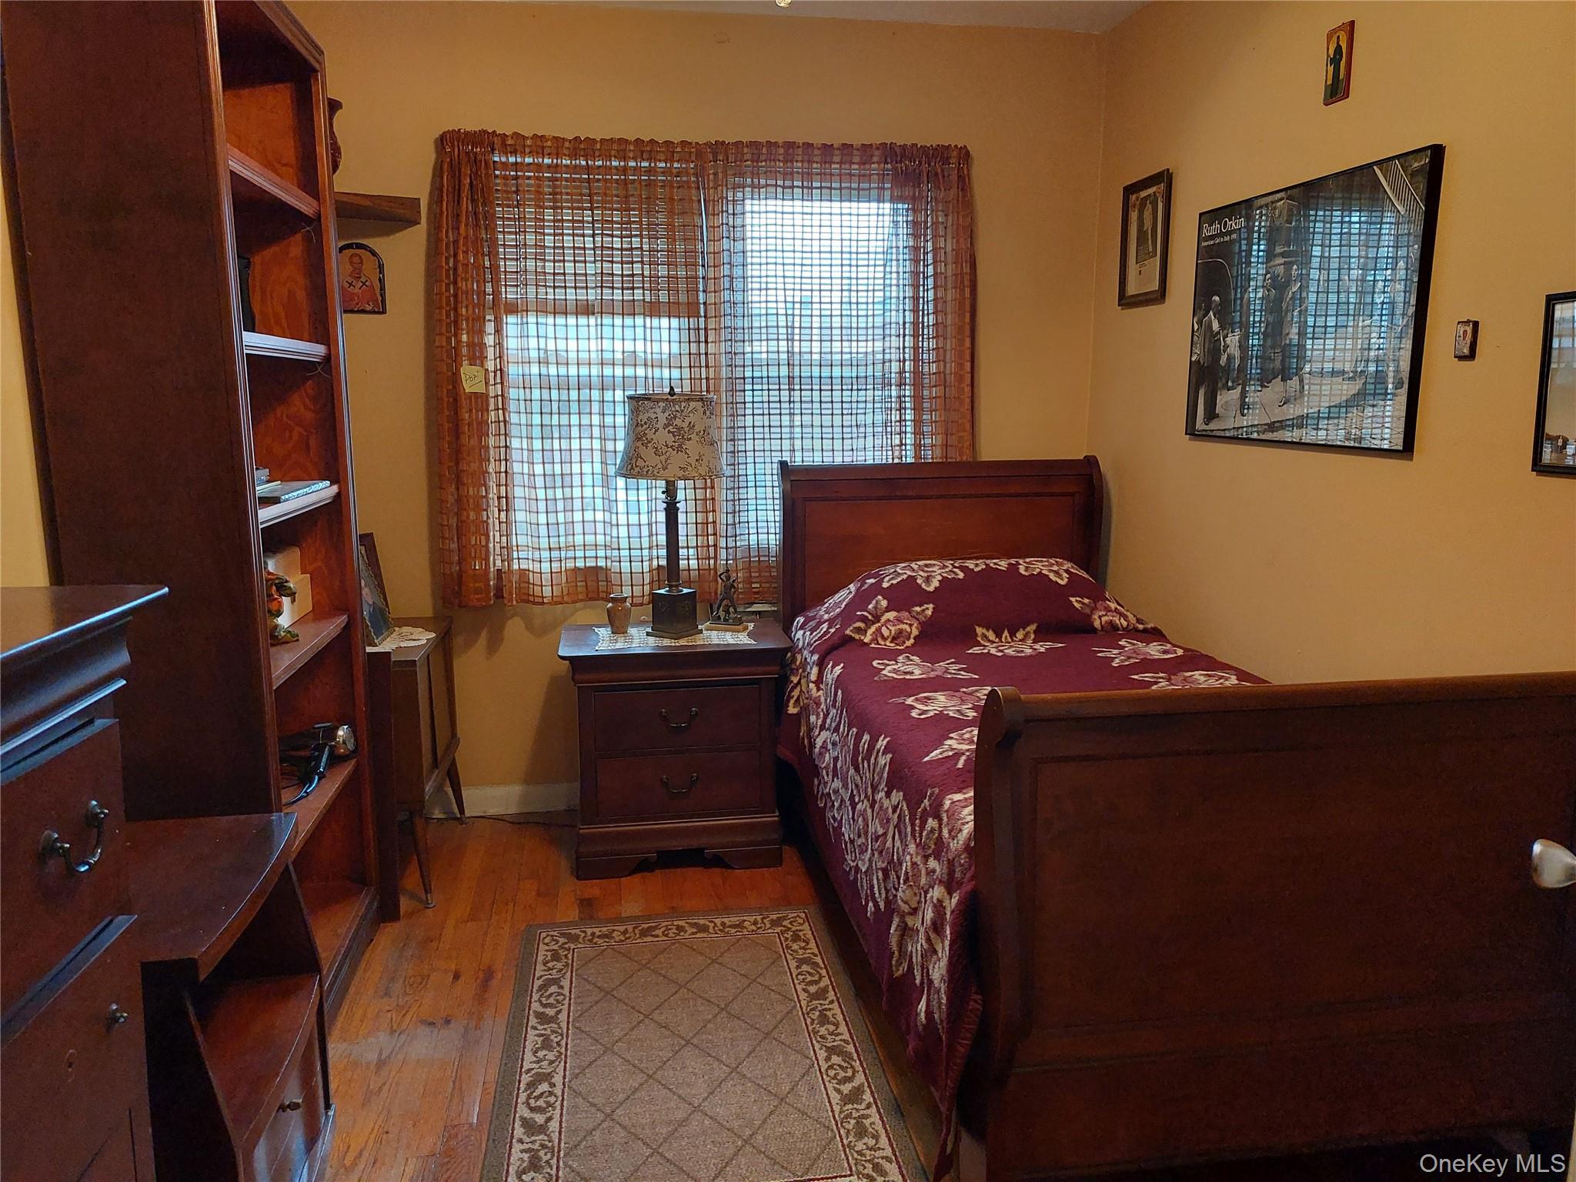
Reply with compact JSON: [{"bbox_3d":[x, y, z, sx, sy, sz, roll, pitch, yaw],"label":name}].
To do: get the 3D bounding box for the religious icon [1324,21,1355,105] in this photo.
[{"bbox_3d":[1.194,-1.141,2.368,0.013,0.150,0.075,-2,11,-9],"label":"religious icon"}]

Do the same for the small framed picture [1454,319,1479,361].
[{"bbox_3d":[1.267,-0.467,2.040,0.014,0.068,0.038,-2,11,-9],"label":"small framed picture"}]

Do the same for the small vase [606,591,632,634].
[{"bbox_3d":[-0.490,0.064,3.189,0.073,0.116,0.073,-2,11,-9],"label":"small vase"}]

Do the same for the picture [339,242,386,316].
[{"bbox_3d":[-1.272,-0.921,3.213,0.160,0.205,0.018,-2,11,-9],"label":"picture"}]

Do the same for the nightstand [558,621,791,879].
[{"bbox_3d":[-0.334,0.453,3.244,0.638,0.669,0.386,-2,11,-9],"label":"nightstand"}]

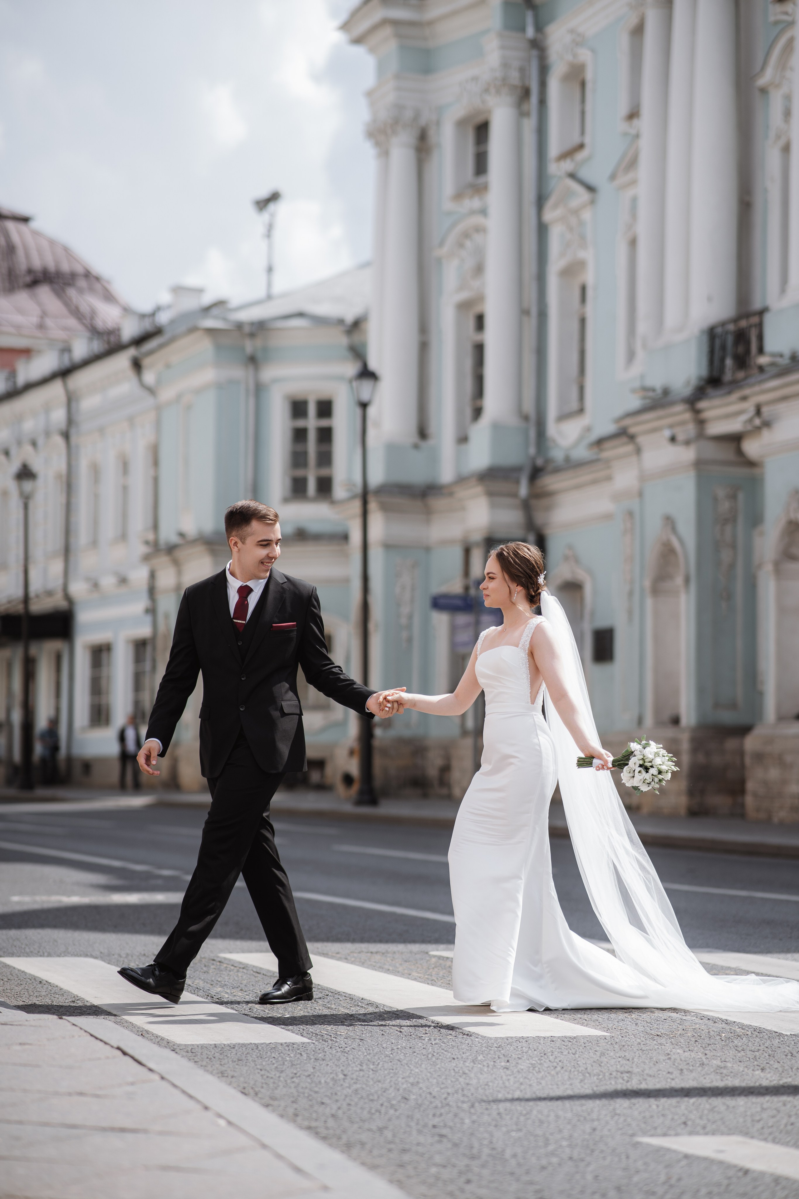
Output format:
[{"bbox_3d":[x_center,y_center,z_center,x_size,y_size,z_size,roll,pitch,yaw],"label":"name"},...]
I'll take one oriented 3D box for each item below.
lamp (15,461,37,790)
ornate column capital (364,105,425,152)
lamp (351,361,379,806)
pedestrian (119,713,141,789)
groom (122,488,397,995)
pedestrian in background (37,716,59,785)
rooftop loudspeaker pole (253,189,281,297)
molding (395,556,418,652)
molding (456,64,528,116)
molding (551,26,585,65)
[{"bbox_3d":[-7.999,0.563,60.560,0.440,7.050,0.440,2,-3,-18],"label":"lamp"},{"bbox_3d":[-0.083,-8.931,53.685,0.880,0.760,0.900,2,-3,-18],"label":"ornate column capital"},{"bbox_3d":[-0.552,-0.252,45.085,0.440,7.050,0.440,1,-3,0],"label":"lamp"},{"bbox_3d":[-6.093,3.447,63.904,0.520,1.720,0.340,1,-3,-6],"label":"pedestrian"},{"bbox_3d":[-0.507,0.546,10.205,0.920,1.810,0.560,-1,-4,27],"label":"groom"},{"bbox_3d":[-8.961,3.858,72.193,0.520,1.720,0.340,0,-3,14],"label":"pedestrian in background"},{"bbox_3d":[-3.012,-8.064,64.300,0.580,2.450,0.320,2,-4,-25],"label":"rooftop loudspeaker pole"},{"bbox_3d":[0.131,0.079,52.578,0.400,1.680,0.100,2,-3,-18],"label":"molding"},{"bbox_3d":[1.646,-9.092,50.590,0.950,0.800,1.000,2,-3,-18],"label":"molding"},{"bbox_3d":[2.882,-9.478,48.408,0.220,0.550,1.100,2,-3,-18],"label":"molding"}]

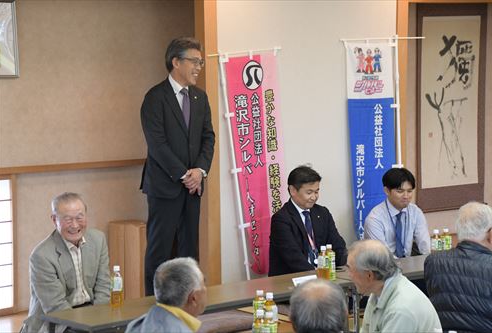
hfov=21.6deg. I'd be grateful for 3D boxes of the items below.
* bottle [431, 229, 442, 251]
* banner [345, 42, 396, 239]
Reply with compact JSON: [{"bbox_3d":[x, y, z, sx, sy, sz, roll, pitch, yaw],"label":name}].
[{"bbox_3d":[1.166,0.494,7.910,0.066,0.208,0.066,-5,7,-41],"label":"bottle"},{"bbox_3d":[0.961,-0.113,9.728,0.510,1.600,0.060,-7,5,-41],"label":"banner"}]

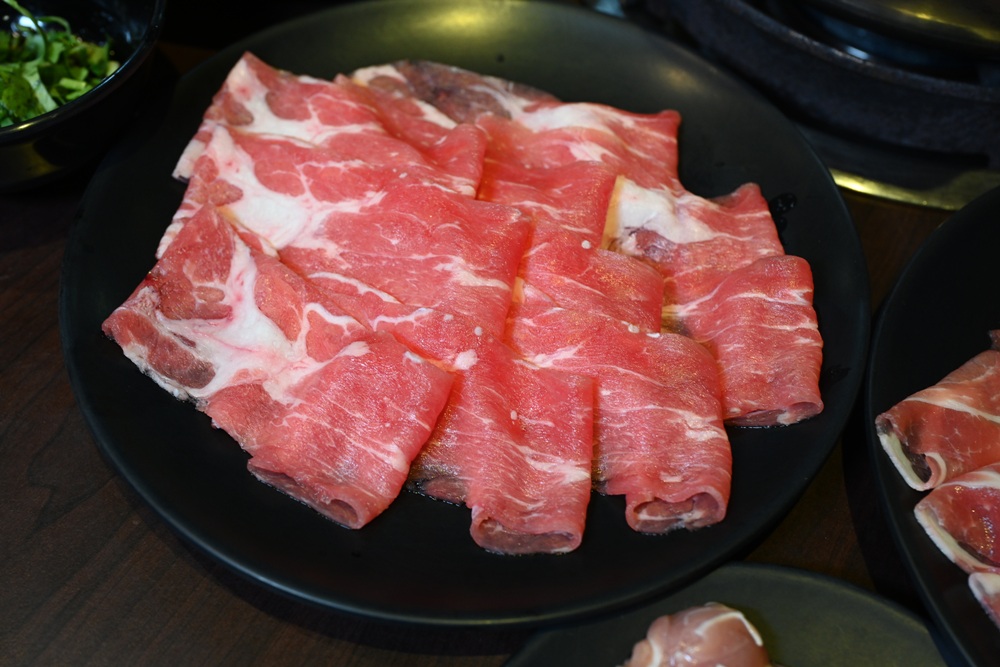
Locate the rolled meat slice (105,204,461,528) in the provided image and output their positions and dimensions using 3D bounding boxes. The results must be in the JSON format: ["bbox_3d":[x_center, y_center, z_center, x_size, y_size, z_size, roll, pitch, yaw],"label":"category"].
[{"bbox_3d":[-0.069,0.004,0.360,0.116,0.020,0.054,33,58,21],"label":"rolled meat slice"}]

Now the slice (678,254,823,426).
[{"bbox_3d":[0.075,0.000,0.370,0.052,0.018,0.059,2,52,0],"label":"slice"}]

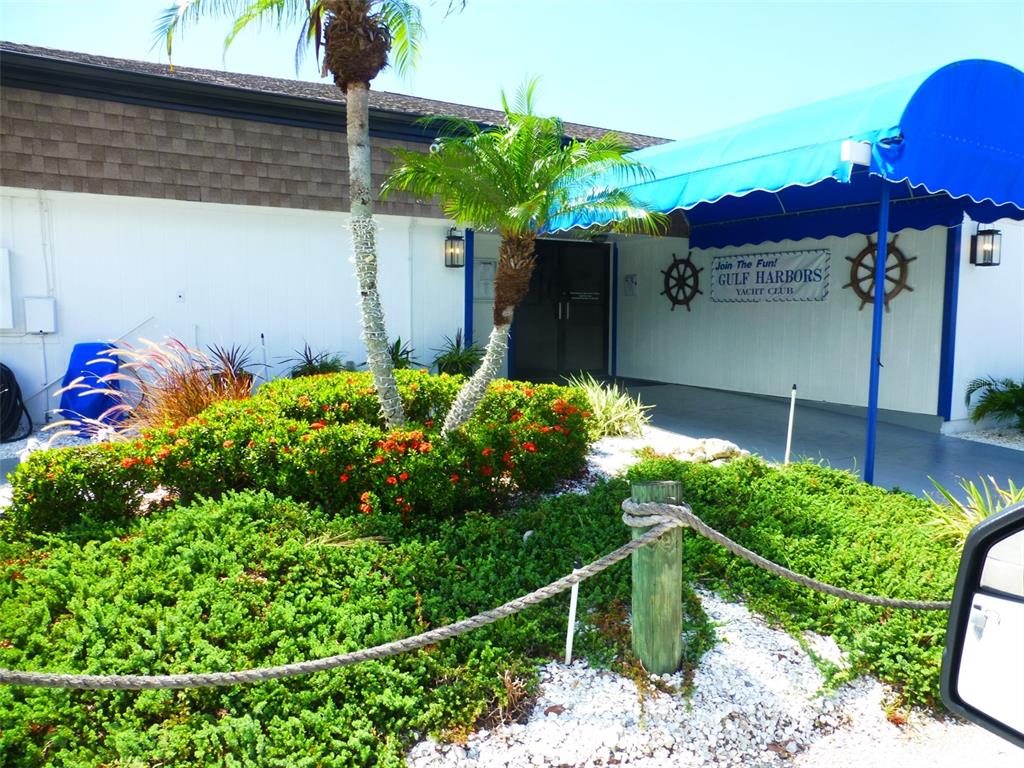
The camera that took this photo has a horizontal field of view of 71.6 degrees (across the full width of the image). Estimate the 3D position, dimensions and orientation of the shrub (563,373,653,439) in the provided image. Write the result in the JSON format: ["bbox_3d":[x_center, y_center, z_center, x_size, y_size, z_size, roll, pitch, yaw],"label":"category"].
[{"bbox_3d":[0.921,0.203,6.850,0.830,0.630,0.800,0,6,0],"label":"shrub"}]

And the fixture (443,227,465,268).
[{"bbox_3d":[-0.650,-1.509,7.963,0.165,0.430,0.215,-3,7,-31],"label":"fixture"}]

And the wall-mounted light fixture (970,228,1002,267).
[{"bbox_3d":[4.787,-1.395,7.173,0.165,0.420,0.215,-3,7,-31],"label":"wall-mounted light fixture"}]

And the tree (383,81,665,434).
[{"bbox_3d":[0.091,-0.911,5.650,2.150,2.950,2.100,0,6,0],"label":"tree"}]

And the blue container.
[{"bbox_3d":[-3.580,0.028,6.014,0.490,0.737,0.450,-3,7,-31],"label":"blue container"}]

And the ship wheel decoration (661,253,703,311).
[{"bbox_3d":[2.474,-1.502,10.468,0.070,0.865,0.870,-3,7,-31],"label":"ship wheel decoration"}]

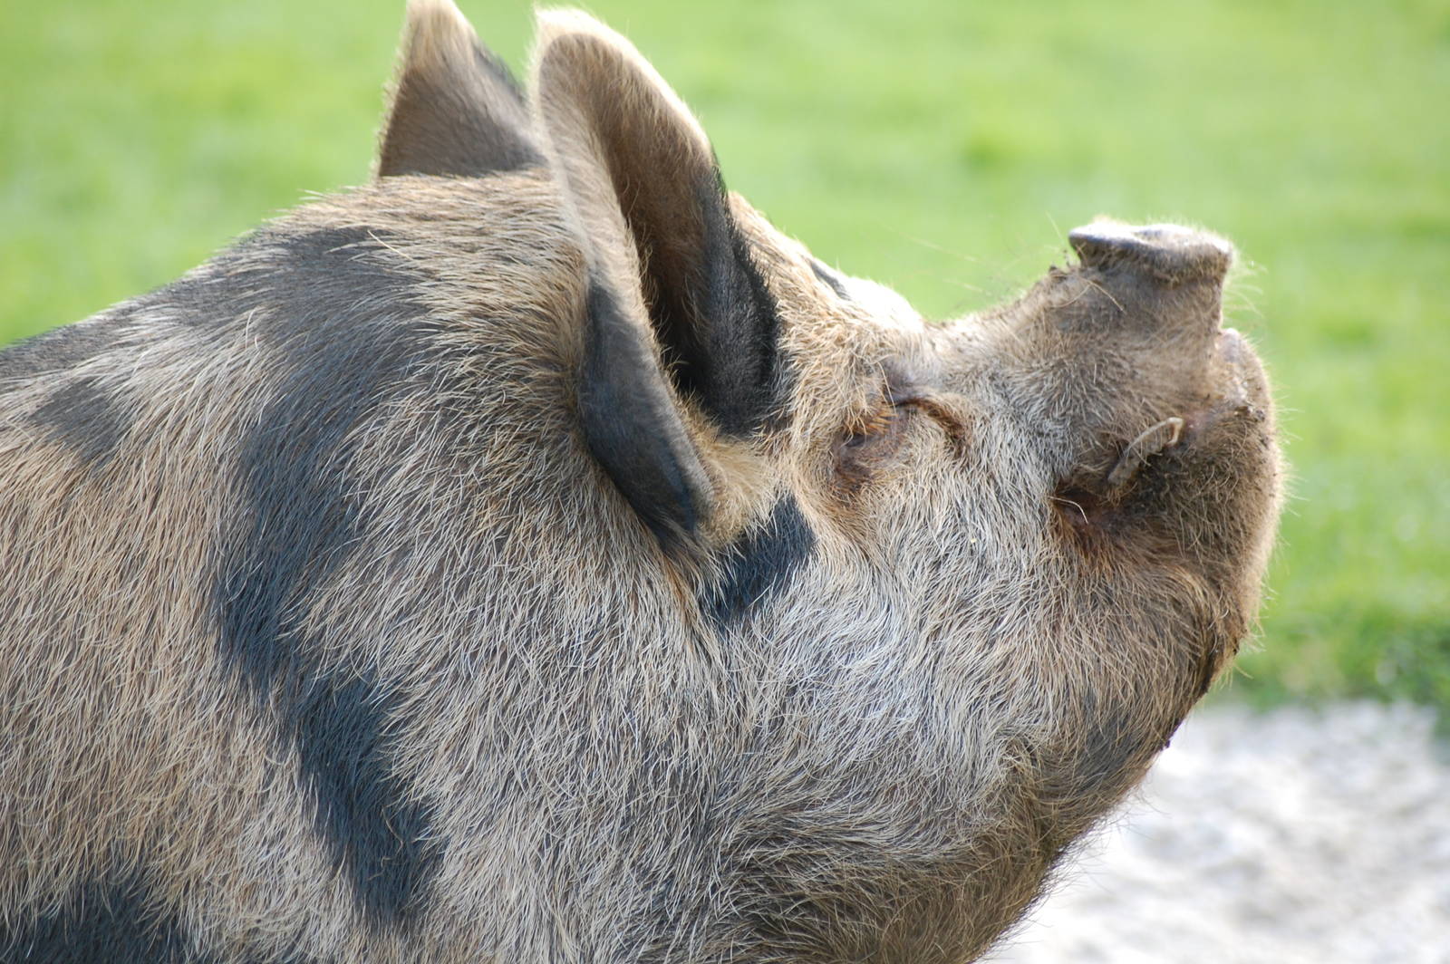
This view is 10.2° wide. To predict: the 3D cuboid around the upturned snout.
[{"bbox_3d":[0.178,-0.095,3.400,0.066,0.021,0.082,6,8,-7],"label":"upturned snout"}]

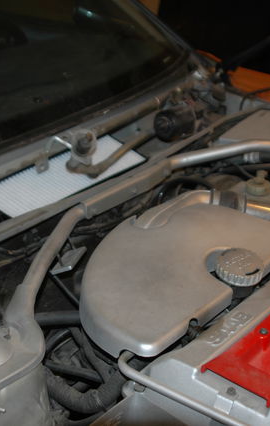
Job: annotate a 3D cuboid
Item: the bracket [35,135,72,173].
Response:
[{"bbox_3d":[-0.162,-0.116,1.480,0.050,0.064,0.055,23,36,35],"label":"bracket"}]

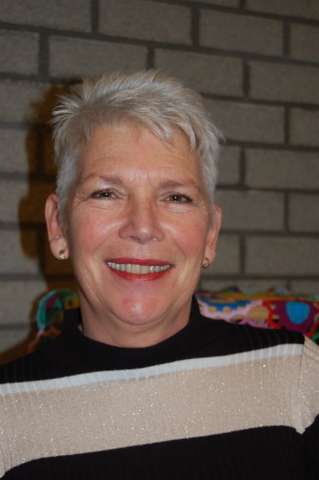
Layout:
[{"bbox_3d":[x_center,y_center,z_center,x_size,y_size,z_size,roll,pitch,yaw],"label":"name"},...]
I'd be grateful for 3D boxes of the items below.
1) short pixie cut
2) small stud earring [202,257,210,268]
[{"bbox_3d":[-0.022,-0.085,0.845,0.166,0.174,0.195,4,-8,-5],"label":"short pixie cut"},{"bbox_3d":[0.046,0.023,0.833,0.007,0.011,0.007,9,-10,-36],"label":"small stud earring"}]

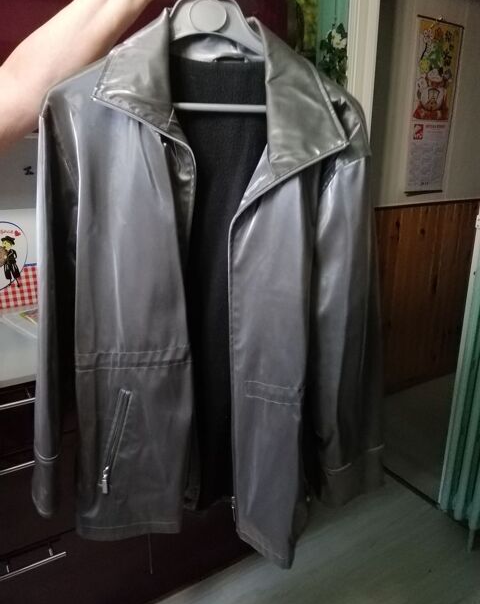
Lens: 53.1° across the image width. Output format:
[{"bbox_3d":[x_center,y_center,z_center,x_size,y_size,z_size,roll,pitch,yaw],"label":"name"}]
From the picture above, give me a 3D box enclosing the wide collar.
[{"bbox_3d":[-0.023,-0.262,0.625,0.320,0.205,0.140,0,17,3],"label":"wide collar"}]

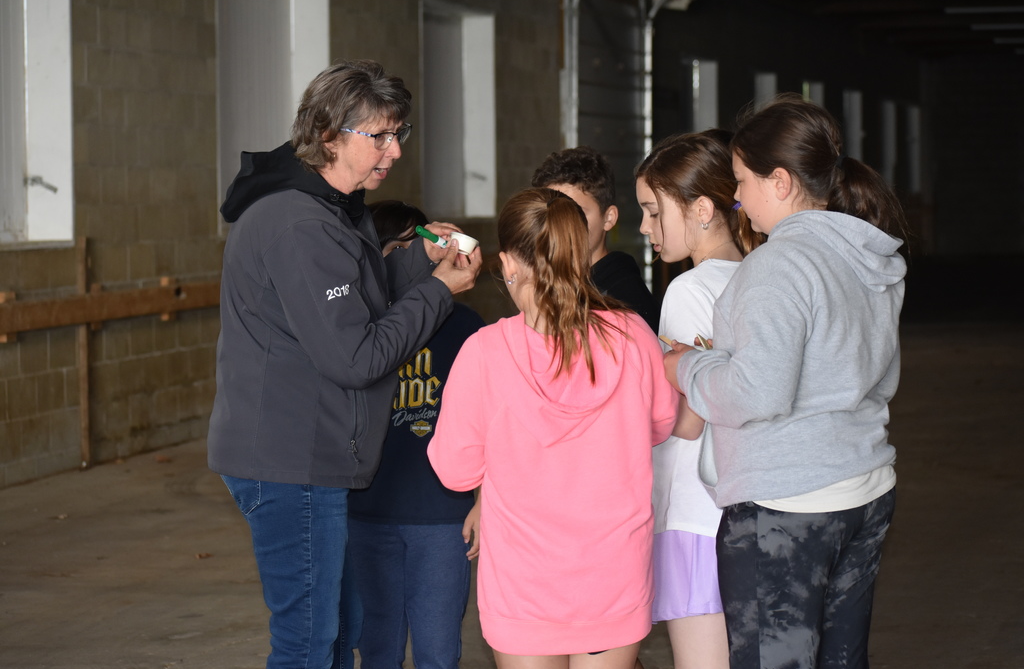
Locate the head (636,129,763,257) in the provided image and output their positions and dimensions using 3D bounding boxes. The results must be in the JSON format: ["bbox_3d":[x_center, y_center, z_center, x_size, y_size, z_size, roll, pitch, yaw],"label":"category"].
[{"bbox_3d":[0.351,-0.263,6.400,0.215,0.230,0.165,-13,5,-11],"label":"head"}]

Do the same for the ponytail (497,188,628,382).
[{"bbox_3d":[0.087,-0.088,6.030,0.185,0.345,0.210,-1,3,-22],"label":"ponytail"}]

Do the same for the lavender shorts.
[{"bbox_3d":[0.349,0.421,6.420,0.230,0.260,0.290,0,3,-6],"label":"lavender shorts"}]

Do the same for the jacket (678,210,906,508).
[{"bbox_3d":[0.507,0.043,6.170,0.350,0.540,0.420,1,3,24],"label":"jacket"}]

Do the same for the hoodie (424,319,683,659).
[{"bbox_3d":[0.072,0.266,6.100,0.420,0.610,0.310,-1,3,-12],"label":"hoodie"}]

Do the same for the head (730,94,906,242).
[{"bbox_3d":[0.527,-0.287,5.870,0.280,0.245,0.185,-5,1,22],"label":"head"}]

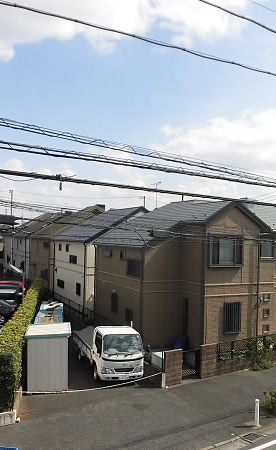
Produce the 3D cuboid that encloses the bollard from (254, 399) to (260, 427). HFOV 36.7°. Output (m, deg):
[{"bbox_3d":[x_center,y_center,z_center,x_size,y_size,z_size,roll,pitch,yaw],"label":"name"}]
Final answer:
[{"bbox_3d":[3.710,5.817,12.907,0.120,0.830,0.120,1,-1,-30],"label":"bollard"}]

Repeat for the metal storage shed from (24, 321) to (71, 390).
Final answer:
[{"bbox_3d":[-3.376,4.947,15.715,1.550,2.020,2.000,1,-2,-12],"label":"metal storage shed"}]

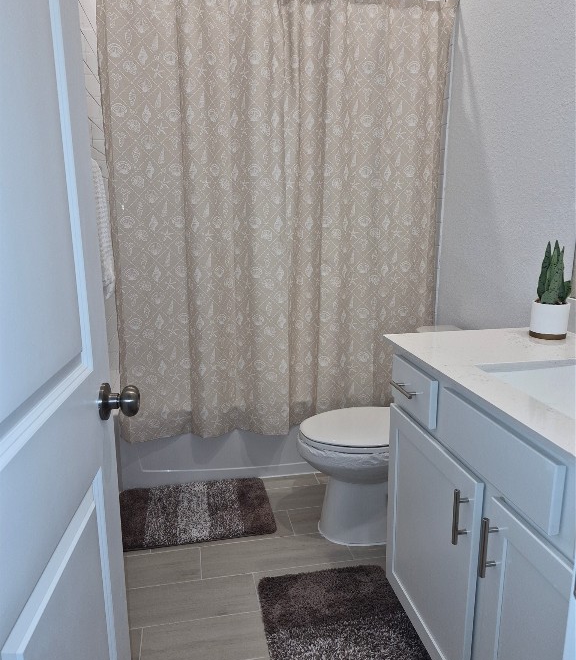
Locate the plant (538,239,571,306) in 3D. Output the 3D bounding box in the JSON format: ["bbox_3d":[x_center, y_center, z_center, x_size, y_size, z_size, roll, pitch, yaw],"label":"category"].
[{"bbox_3d":[0.746,-0.160,1.420,0.090,0.176,0.090,-3,13,-10],"label":"plant"}]

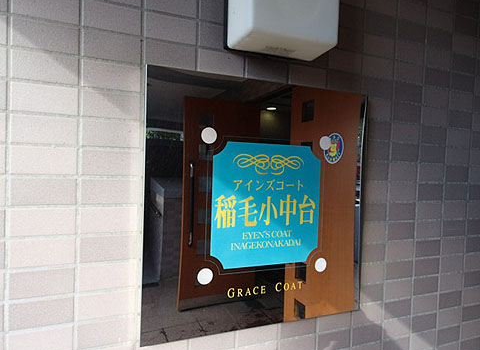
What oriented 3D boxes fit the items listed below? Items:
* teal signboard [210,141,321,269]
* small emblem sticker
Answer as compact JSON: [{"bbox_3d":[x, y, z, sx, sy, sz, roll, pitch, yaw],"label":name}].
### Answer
[{"bbox_3d":[0.060,0.061,0.709,0.248,0.248,0.010,1,2,-23],"label":"teal signboard"},{"bbox_3d":[0.208,-0.059,0.769,0.053,0.069,0.004,1,2,-23],"label":"small emblem sticker"}]

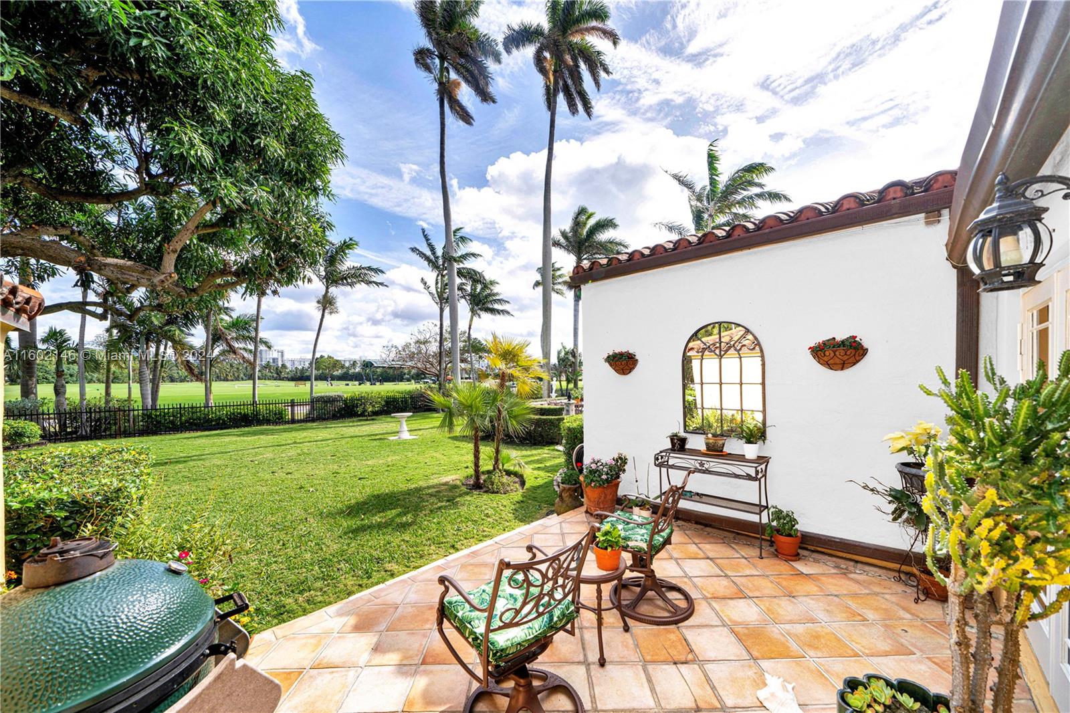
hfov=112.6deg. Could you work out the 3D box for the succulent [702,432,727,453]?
[{"bbox_3d":[1.900,0.916,3.769,0.240,0.200,0.230,-4,-4,42],"label":"succulent"}]

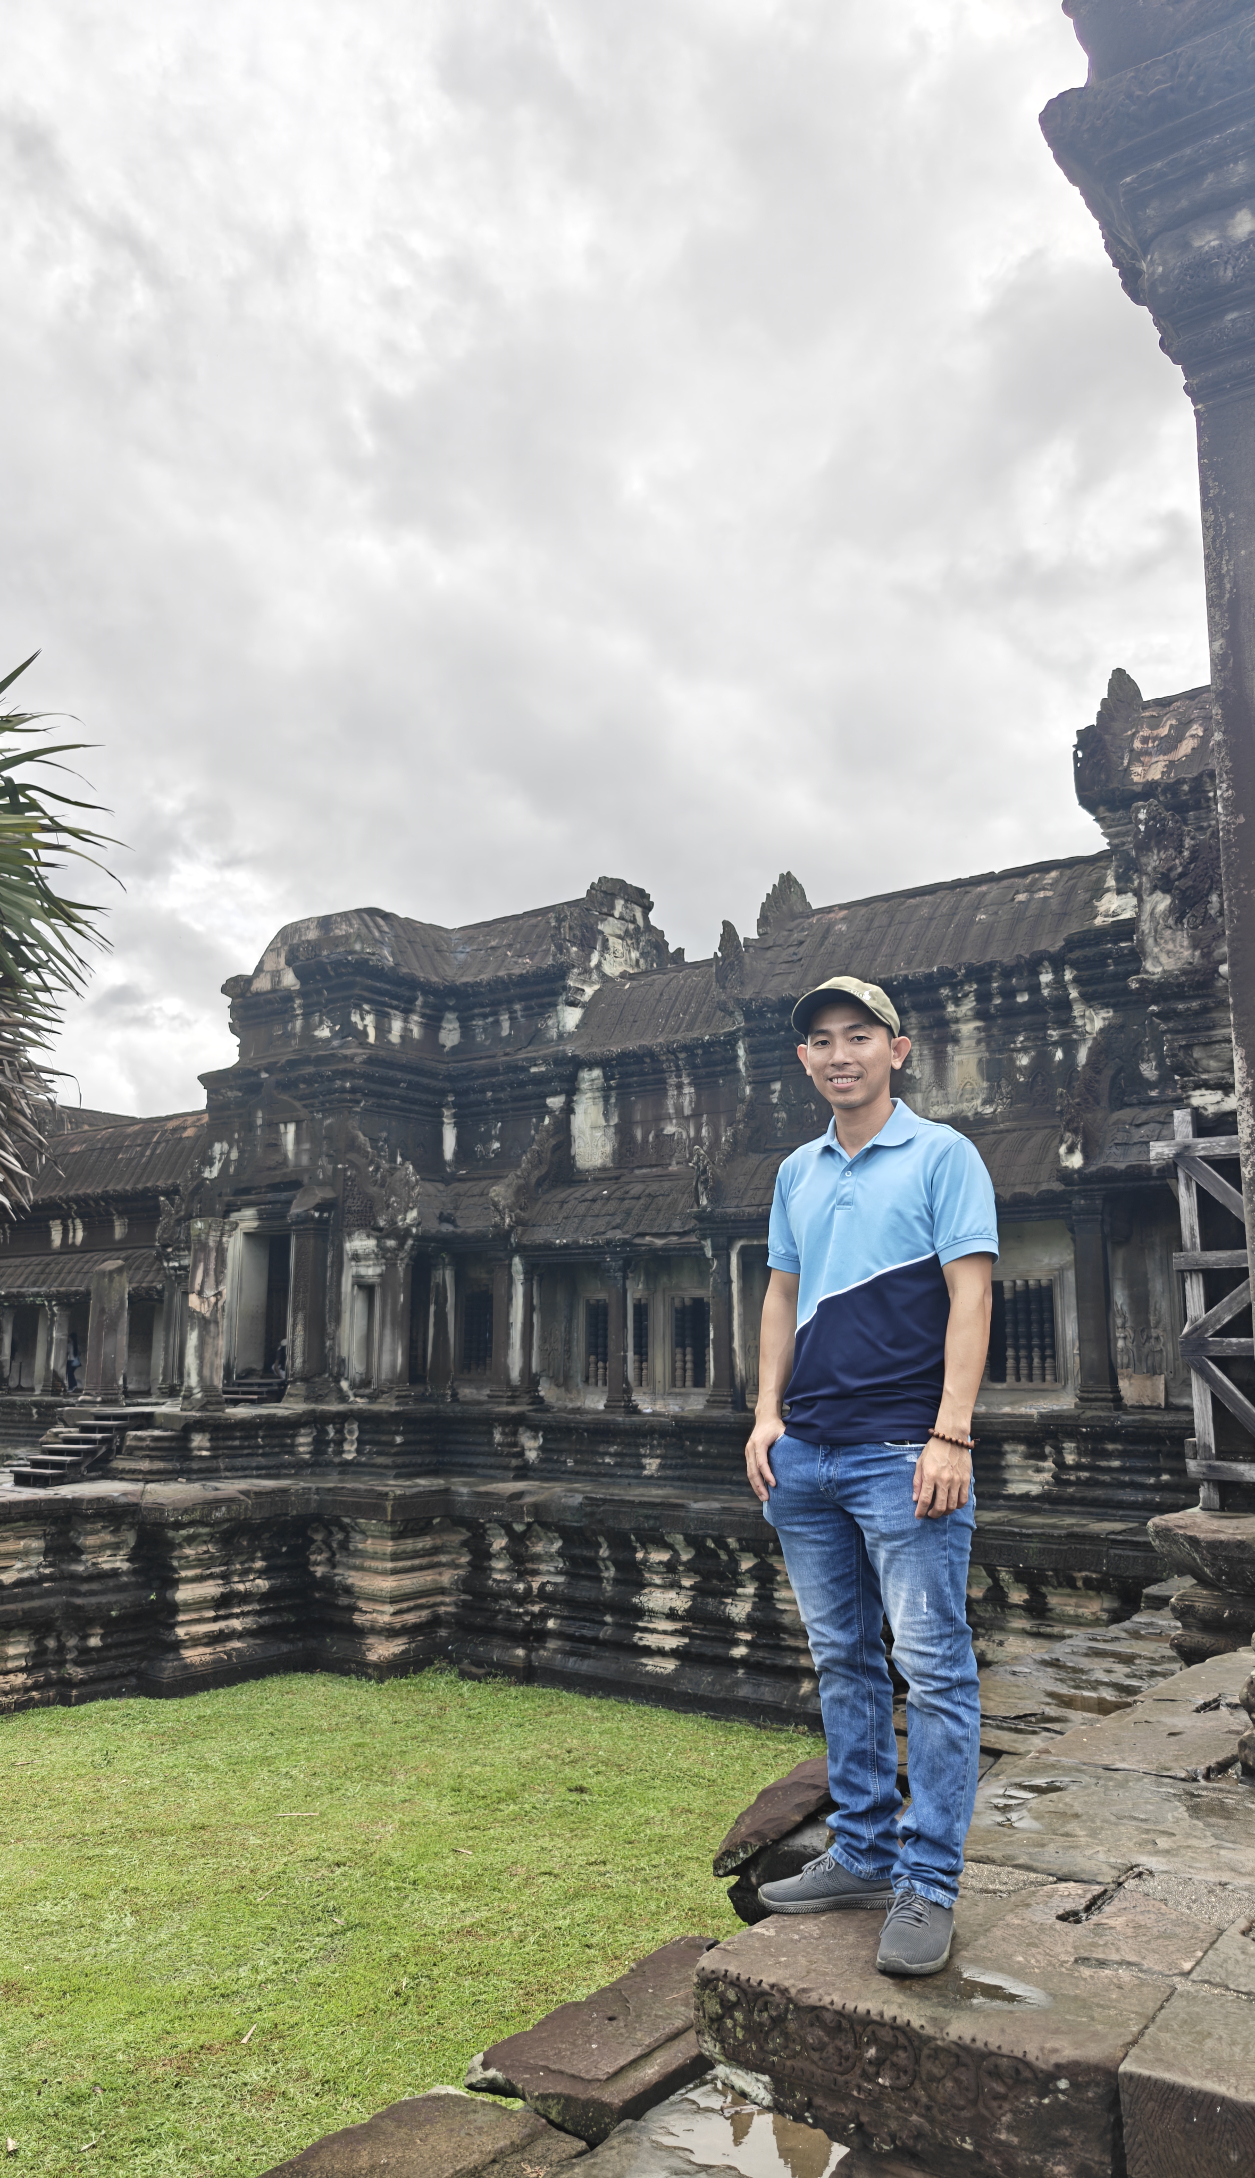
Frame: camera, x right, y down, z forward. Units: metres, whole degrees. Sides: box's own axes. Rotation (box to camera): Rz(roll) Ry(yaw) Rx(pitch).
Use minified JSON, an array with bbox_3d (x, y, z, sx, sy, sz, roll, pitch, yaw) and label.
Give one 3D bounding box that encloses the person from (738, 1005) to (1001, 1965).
[{"bbox_3d":[0.430,0.628,2.710,0.490,1.720,0.340,-7,-13,32],"label":"person"}]

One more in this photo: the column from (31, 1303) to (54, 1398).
[{"bbox_3d":[-15.463,6.960,38.566,0.530,2.450,0.530,-7,-14,35],"label":"column"}]

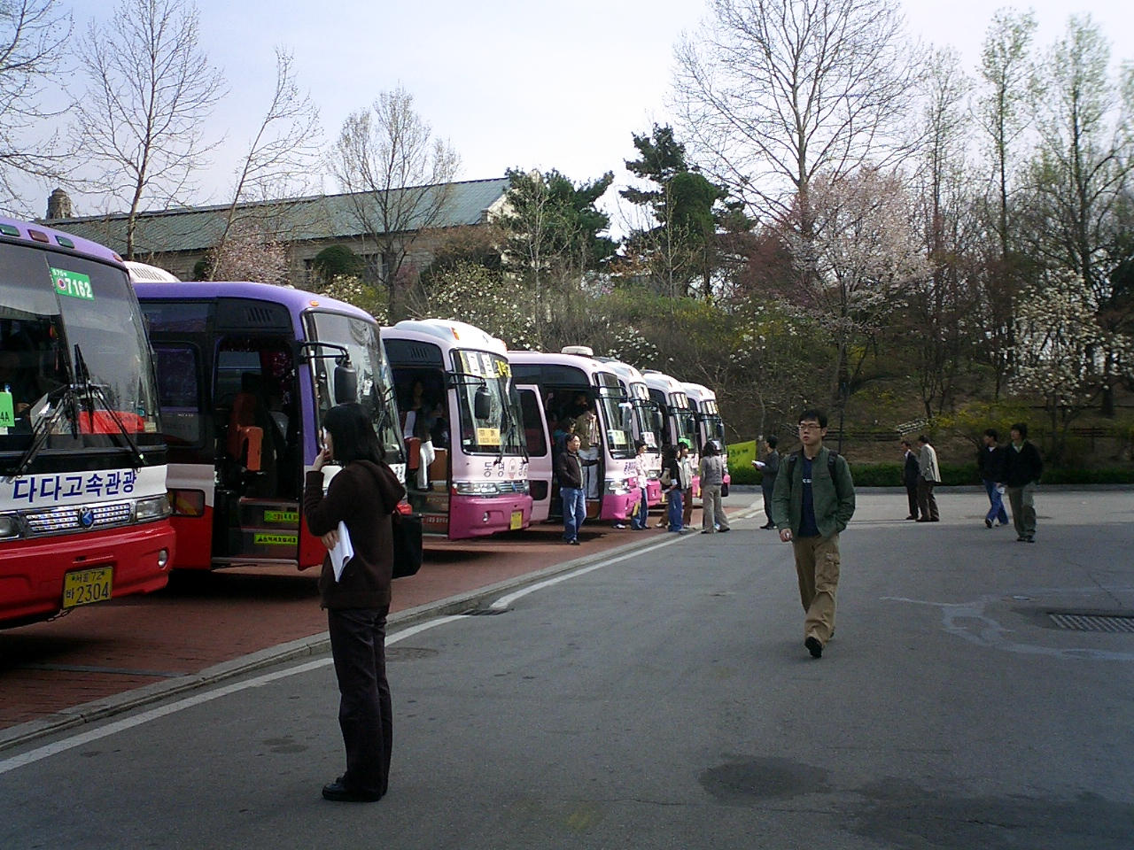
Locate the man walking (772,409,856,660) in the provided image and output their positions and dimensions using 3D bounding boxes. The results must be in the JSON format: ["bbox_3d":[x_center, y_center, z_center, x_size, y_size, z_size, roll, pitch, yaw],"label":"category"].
[{"bbox_3d":[1.775,0.783,8.750,0.600,1.760,0.550,0,-1,21],"label":"man walking"}]

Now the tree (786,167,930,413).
[{"bbox_3d":[11.044,-5.094,46.000,5.500,9.300,5.300,1,-1,0],"label":"tree"}]

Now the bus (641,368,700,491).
[{"bbox_3d":[-2.629,0.323,27.671,11.400,3.150,2.500,0,-1,16],"label":"bus"}]

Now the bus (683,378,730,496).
[{"bbox_3d":[-1.629,0.393,31.271,11.400,3.150,2.500,0,-1,16],"label":"bus"}]

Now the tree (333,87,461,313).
[{"bbox_3d":[-7.108,-9.081,50.000,5.400,9.900,5.200,1,-1,0],"label":"tree"}]

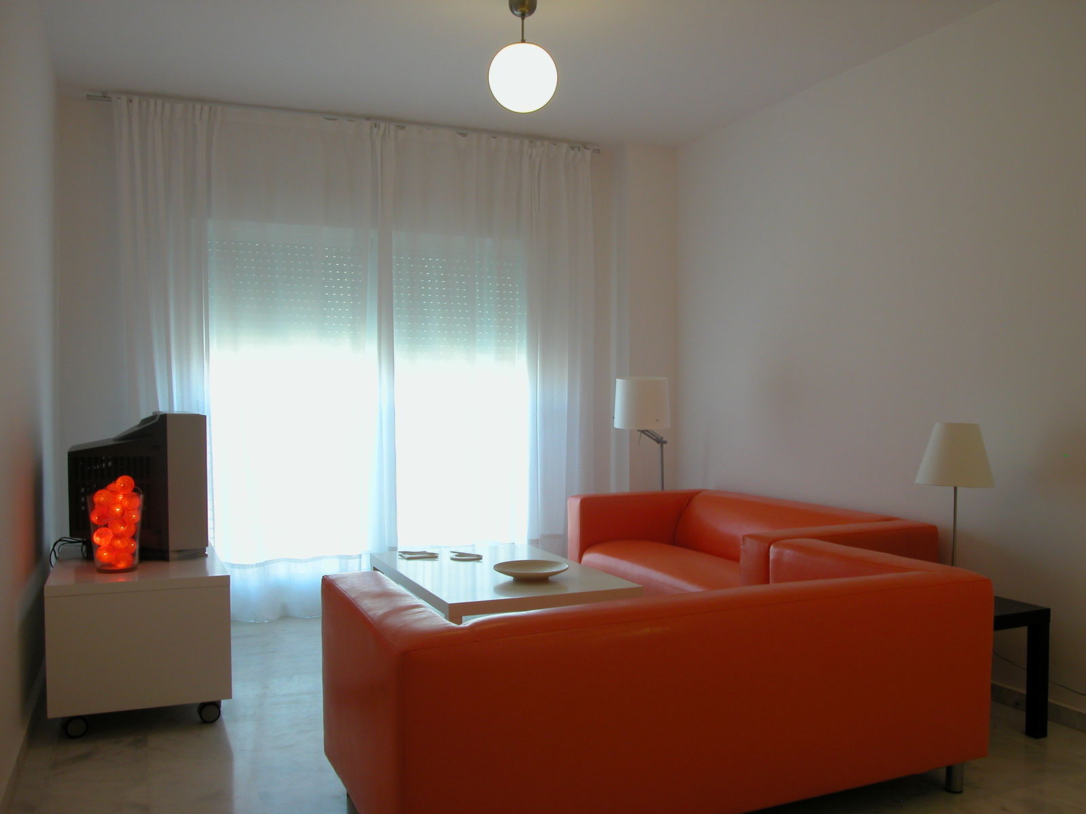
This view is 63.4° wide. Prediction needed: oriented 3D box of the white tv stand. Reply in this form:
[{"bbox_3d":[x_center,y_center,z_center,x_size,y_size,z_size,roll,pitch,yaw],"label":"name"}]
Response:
[{"bbox_3d":[-1.616,0.872,3.545,0.614,0.550,1.120,0,0,-24],"label":"white tv stand"}]

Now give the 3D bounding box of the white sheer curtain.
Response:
[{"bbox_3d":[-0.910,-0.213,4.825,2.710,2.680,0.150,0,0,-24],"label":"white sheer curtain"}]

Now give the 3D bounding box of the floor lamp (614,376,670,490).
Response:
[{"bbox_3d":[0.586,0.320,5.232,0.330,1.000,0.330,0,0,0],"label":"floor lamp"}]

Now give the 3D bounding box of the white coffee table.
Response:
[{"bbox_3d":[-0.222,0.937,3.874,0.795,0.450,1.190,0,0,-24],"label":"white coffee table"}]

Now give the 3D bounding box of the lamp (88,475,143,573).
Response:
[{"bbox_3d":[-1.573,0.428,3.241,0.195,0.355,0.195,0,0,-24],"label":"lamp"}]

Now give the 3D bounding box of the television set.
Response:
[{"bbox_3d":[-1.720,0.314,3.734,0.520,0.590,0.720,0,0,-24],"label":"television set"}]

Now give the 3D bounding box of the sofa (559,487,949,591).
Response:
[{"bbox_3d":[0.887,0.835,4.305,0.880,0.660,1.790,0,0,-24],"label":"sofa"}]

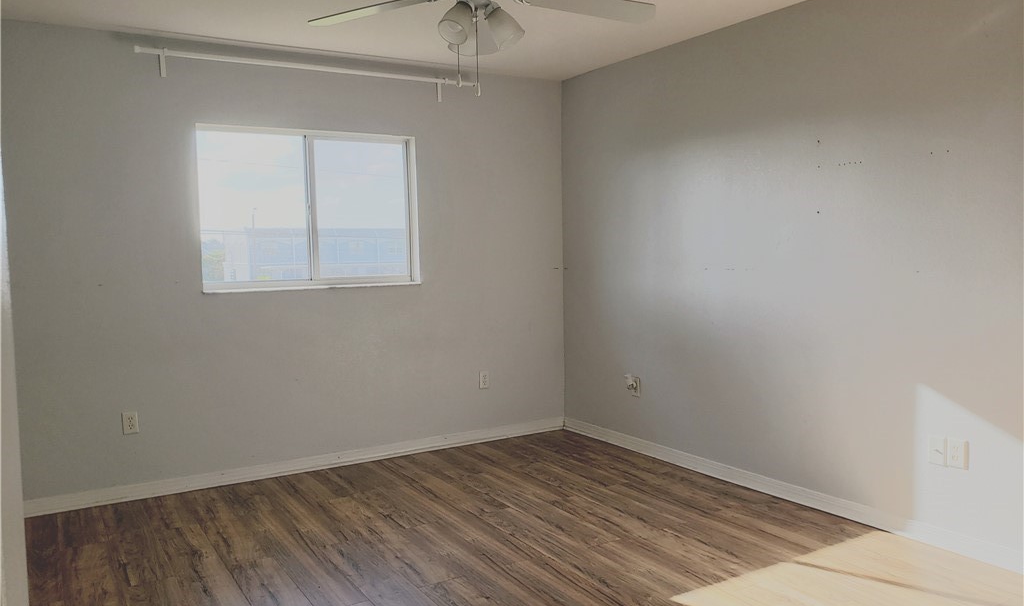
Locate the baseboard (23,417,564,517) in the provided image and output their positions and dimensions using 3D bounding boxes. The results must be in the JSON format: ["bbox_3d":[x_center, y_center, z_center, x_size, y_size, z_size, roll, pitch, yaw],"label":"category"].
[{"bbox_3d":[-1.052,0.935,4.587,3.305,0.085,0.016,-4,5,-30],"label":"baseboard"}]

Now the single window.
[{"bbox_3d":[-1.144,-0.538,4.471,1.264,0.899,0.090,-4,5,-30],"label":"single window"}]

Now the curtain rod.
[{"bbox_3d":[-1.065,-1.278,4.375,1.945,0.128,0.092,-4,5,-30],"label":"curtain rod"}]

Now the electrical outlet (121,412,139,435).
[{"bbox_3d":[-1.990,0.628,4.008,0.071,0.116,0.009,-4,5,-30],"label":"electrical outlet"}]

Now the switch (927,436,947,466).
[{"bbox_3d":[1.767,0.615,3.197,0.018,0.116,0.071,-4,5,-32],"label":"switch"}]

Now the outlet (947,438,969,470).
[{"bbox_3d":[1.810,0.616,3.135,0.010,0.116,0.071,-4,5,-32],"label":"outlet"}]

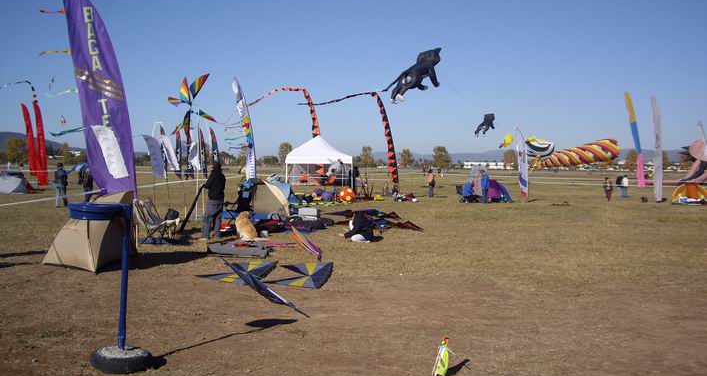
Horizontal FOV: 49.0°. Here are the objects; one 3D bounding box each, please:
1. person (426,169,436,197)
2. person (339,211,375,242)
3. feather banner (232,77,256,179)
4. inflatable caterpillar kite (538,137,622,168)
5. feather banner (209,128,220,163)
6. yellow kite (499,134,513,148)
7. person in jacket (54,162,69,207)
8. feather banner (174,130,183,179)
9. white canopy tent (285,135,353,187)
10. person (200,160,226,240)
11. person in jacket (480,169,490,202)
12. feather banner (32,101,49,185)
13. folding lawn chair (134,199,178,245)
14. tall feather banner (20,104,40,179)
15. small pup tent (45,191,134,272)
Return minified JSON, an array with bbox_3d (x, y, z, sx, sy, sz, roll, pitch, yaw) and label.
[{"bbox_3d":[4.594,-0.265,45.700,0.380,1.670,0.520,0,1,0],"label":"person"},{"bbox_3d":[0.092,0.895,17.800,0.720,0.670,0.560,0,2,-28],"label":"person"},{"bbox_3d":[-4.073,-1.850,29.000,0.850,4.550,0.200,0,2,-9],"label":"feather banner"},{"bbox_3d":[25.515,-4.026,88.000,9.200,2.600,2.500,-11,0,9],"label":"inflatable caterpillar kite"},{"bbox_3d":[-9.603,-2.192,54.000,0.800,4.100,0.150,0,2,-12],"label":"feather banner"},{"bbox_3d":[13.711,-4.285,70.000,1.100,1.250,1.000,-1,2,-37],"label":"yellow kite"},{"bbox_3d":[-11.552,-0.087,30.700,0.510,1.750,0.350,1,2,9],"label":"person in jacket"},{"bbox_3d":[-12.143,-2.192,54.000,0.750,4.100,0.150,0,2,-12],"label":"feather banner"},{"bbox_3d":[-1.703,-0.962,38.300,3.150,3.280,3.100,0,1,1],"label":"white canopy tent"},{"bbox_3d":[-3.223,0.287,17.800,0.450,1.770,0.520,2,2,41],"label":"person"},{"bbox_3d":[6.507,-0.074,38.400,0.420,1.690,0.480,1,1,6],"label":"person in jacket"},{"bbox_3d":[-21.343,-2.937,53.000,1.050,5.900,0.200,0,2,-12],"label":"feather banner"},{"bbox_3d":[-4.341,0.760,17.100,0.870,0.950,0.650,0,1,-3],"label":"folding lawn chair"},{"bbox_3d":[-23.652,-3.232,57.000,1.050,5.900,0.200,0,2,-12],"label":"tall feather banner"},{"bbox_3d":[-4.720,0.756,13.650,1.500,1.250,2.400,0,2,6],"label":"small pup tent"}]

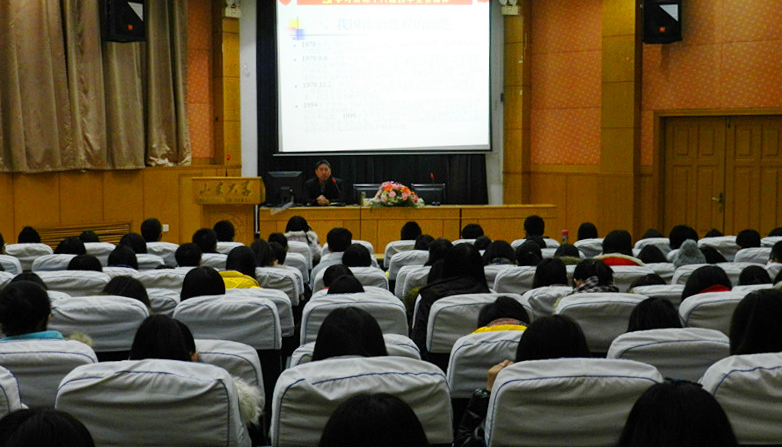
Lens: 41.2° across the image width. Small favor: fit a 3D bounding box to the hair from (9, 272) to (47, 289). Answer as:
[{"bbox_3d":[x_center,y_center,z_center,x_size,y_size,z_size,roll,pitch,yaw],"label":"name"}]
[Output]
[{"bbox_3d":[-2.017,0.406,5.810,0.200,0.250,0.220,0,5,-2],"label":"hair"}]

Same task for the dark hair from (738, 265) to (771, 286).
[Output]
[{"bbox_3d":[2.042,0.355,5.840,0.185,0.240,0.220,0,4,-3],"label":"dark hair"}]

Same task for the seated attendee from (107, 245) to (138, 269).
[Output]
[{"bbox_3d":[-1.978,0.754,7.804,0.460,1.200,0.650,0,3,-3],"label":"seated attendee"}]

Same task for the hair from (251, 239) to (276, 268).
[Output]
[{"bbox_3d":[-0.809,0.221,6.609,0.175,0.240,0.210,0,3,-3],"label":"hair"}]

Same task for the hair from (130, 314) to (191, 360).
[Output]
[{"bbox_3d":[-0.654,0.394,2.960,0.200,0.260,0.220,0,5,0],"label":"hair"}]

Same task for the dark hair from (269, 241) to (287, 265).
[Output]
[{"bbox_3d":[-0.846,0.263,7.760,0.190,0.250,0.220,0,5,-2],"label":"dark hair"}]

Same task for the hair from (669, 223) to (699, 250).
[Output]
[{"bbox_3d":[2.429,0.136,8.630,0.220,0.240,0.230,0,3,-3],"label":"hair"}]

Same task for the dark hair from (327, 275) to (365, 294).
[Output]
[{"bbox_3d":[-0.207,0.353,4.857,0.190,0.230,0.220,0,3,-3],"label":"dark hair"}]

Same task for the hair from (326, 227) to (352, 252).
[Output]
[{"bbox_3d":[-0.428,0.153,8.607,0.200,0.240,0.220,0,3,-3],"label":"hair"}]

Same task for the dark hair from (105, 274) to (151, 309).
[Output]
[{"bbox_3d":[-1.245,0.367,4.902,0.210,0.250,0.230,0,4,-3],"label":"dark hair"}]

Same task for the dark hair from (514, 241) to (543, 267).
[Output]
[{"bbox_3d":[0.884,0.231,6.688,0.175,0.230,0.210,0,3,-3],"label":"dark hair"}]

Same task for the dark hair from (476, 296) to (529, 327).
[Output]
[{"bbox_3d":[0.423,0.380,3.926,0.200,0.210,0.220,0,3,-3],"label":"dark hair"}]

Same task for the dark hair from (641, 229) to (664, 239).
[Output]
[{"bbox_3d":[2.413,0.165,9.559,0.190,0.220,0.210,0,3,-3],"label":"dark hair"}]

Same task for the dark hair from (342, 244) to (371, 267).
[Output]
[{"bbox_3d":[-0.245,0.269,7.407,0.200,0.240,0.220,0,3,-3],"label":"dark hair"}]

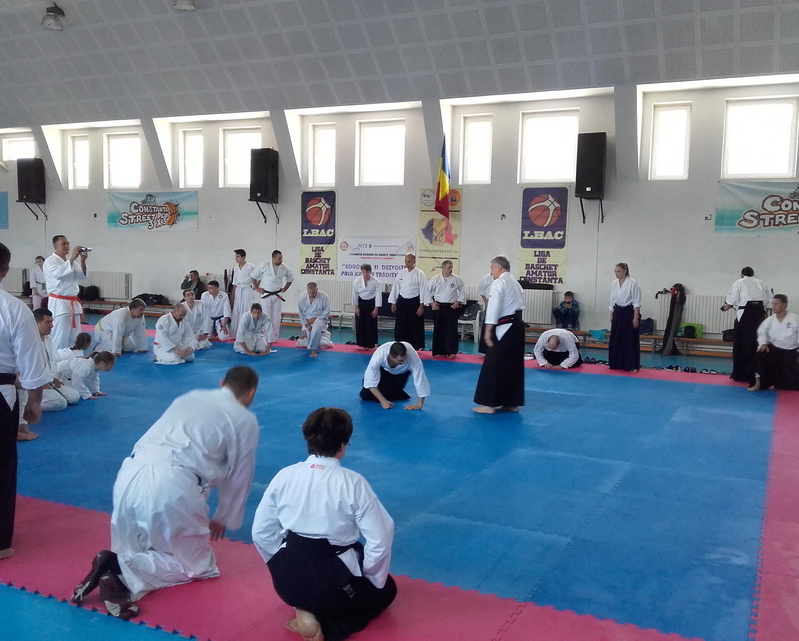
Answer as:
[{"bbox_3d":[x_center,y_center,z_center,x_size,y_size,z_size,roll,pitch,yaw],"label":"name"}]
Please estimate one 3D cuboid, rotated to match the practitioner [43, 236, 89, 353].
[{"bbox_3d":[-4.479,-0.188,10.279,0.580,1.830,0.500,3,5,17],"label":"practitioner"}]

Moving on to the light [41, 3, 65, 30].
[{"bbox_3d":[-7.755,-6.794,17.110,0.470,0.570,0.470,4,5,26],"label":"light"}]

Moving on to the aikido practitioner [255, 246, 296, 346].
[{"bbox_3d":[-2.394,-0.481,14.727,0.760,1.800,0.380,0,5,-12],"label":"aikido practitioner"}]

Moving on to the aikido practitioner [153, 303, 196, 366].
[{"bbox_3d":[-3.457,0.173,11.712,0.620,0.930,0.540,5,6,37],"label":"aikido practitioner"}]

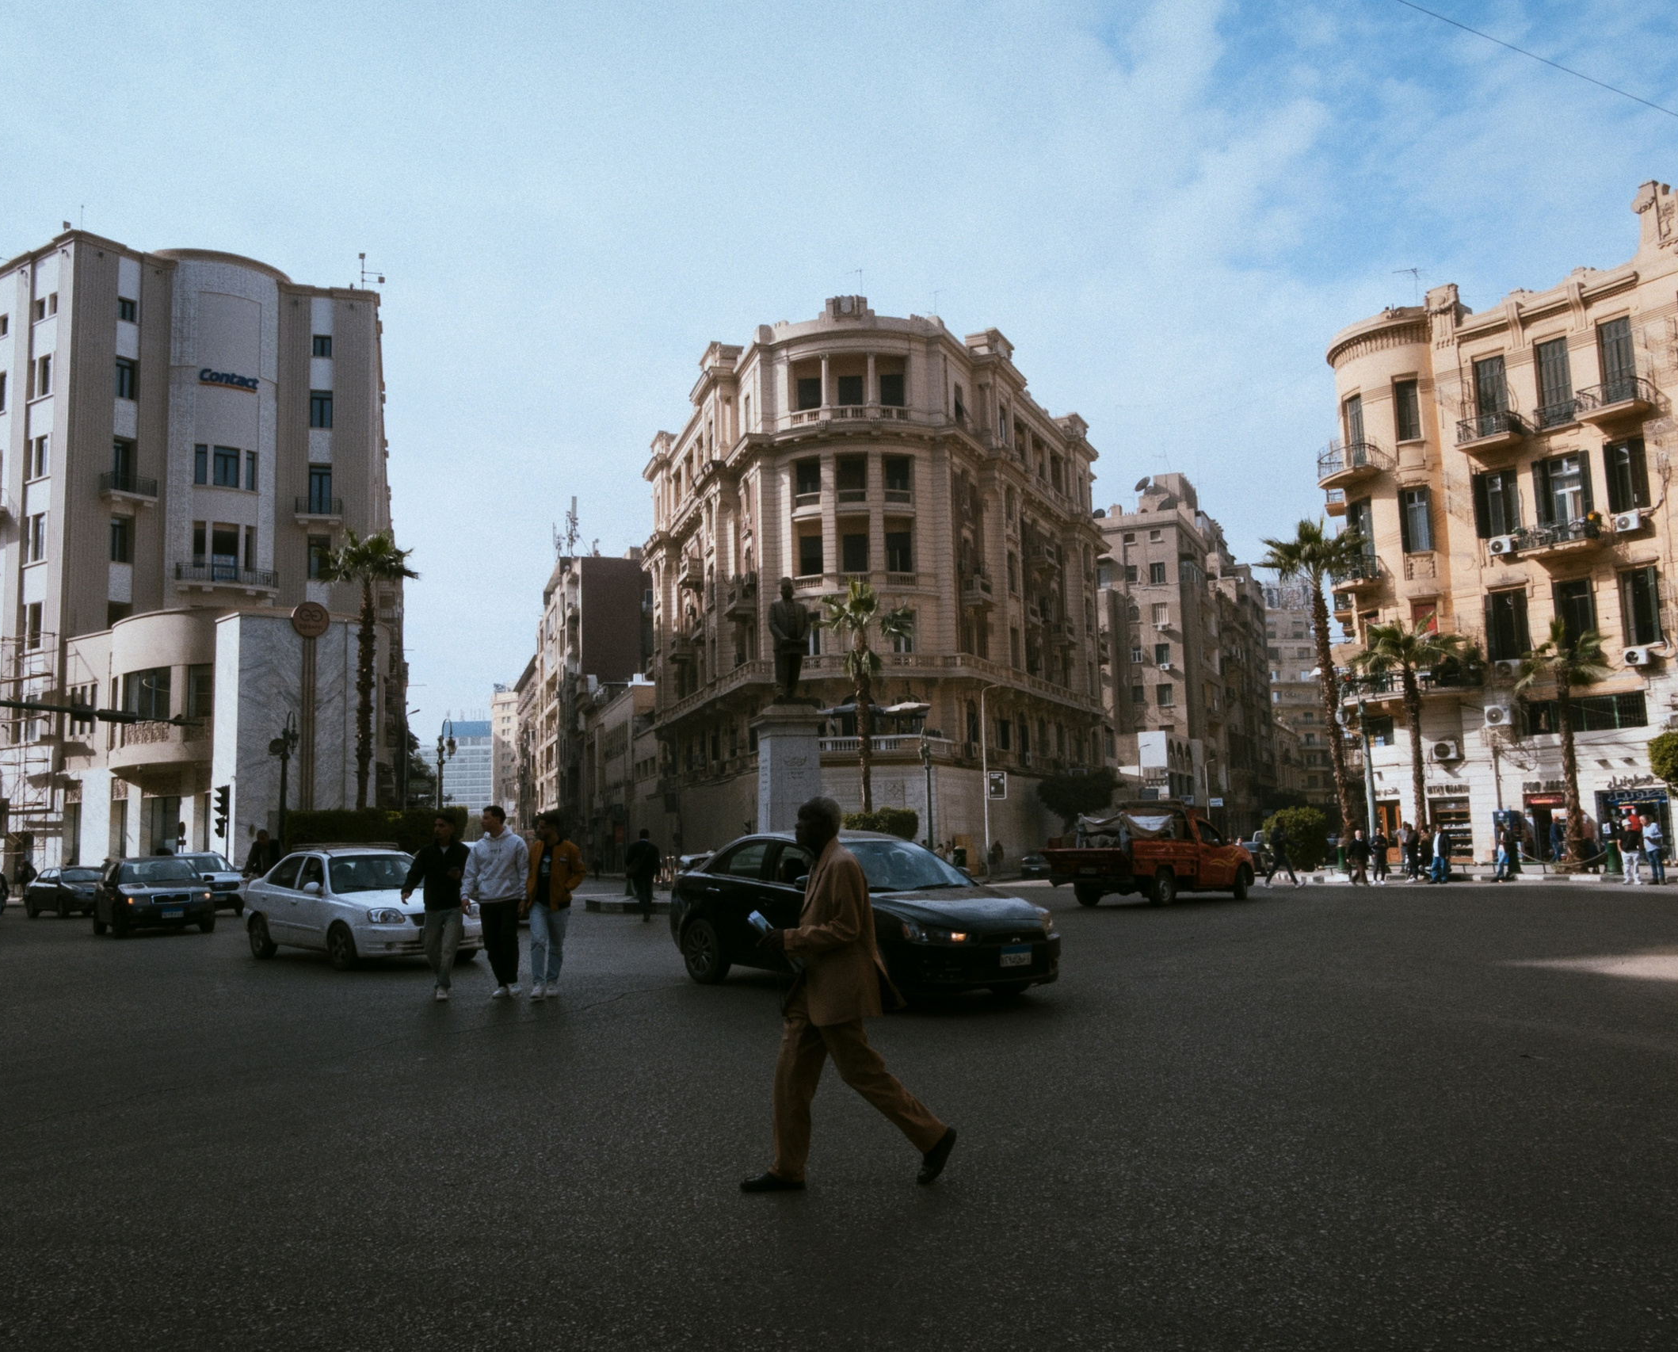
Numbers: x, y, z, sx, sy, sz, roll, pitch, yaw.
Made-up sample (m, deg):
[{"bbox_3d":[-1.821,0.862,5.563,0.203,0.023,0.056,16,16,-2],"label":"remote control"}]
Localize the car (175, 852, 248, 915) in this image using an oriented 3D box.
[{"bbox_3d":[-16.321,5.191,33.999,1.790,1.630,4.300,5,-9,-42],"label":"car"}]

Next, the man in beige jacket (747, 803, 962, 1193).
[{"bbox_3d":[0.022,1.339,5.779,0.860,1.636,0.540,-1,-7,0],"label":"man in beige jacket"}]

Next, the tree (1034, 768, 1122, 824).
[{"bbox_3d":[10.272,6.248,57.667,3.700,4.651,3.400,-2,-7,0],"label":"tree"}]

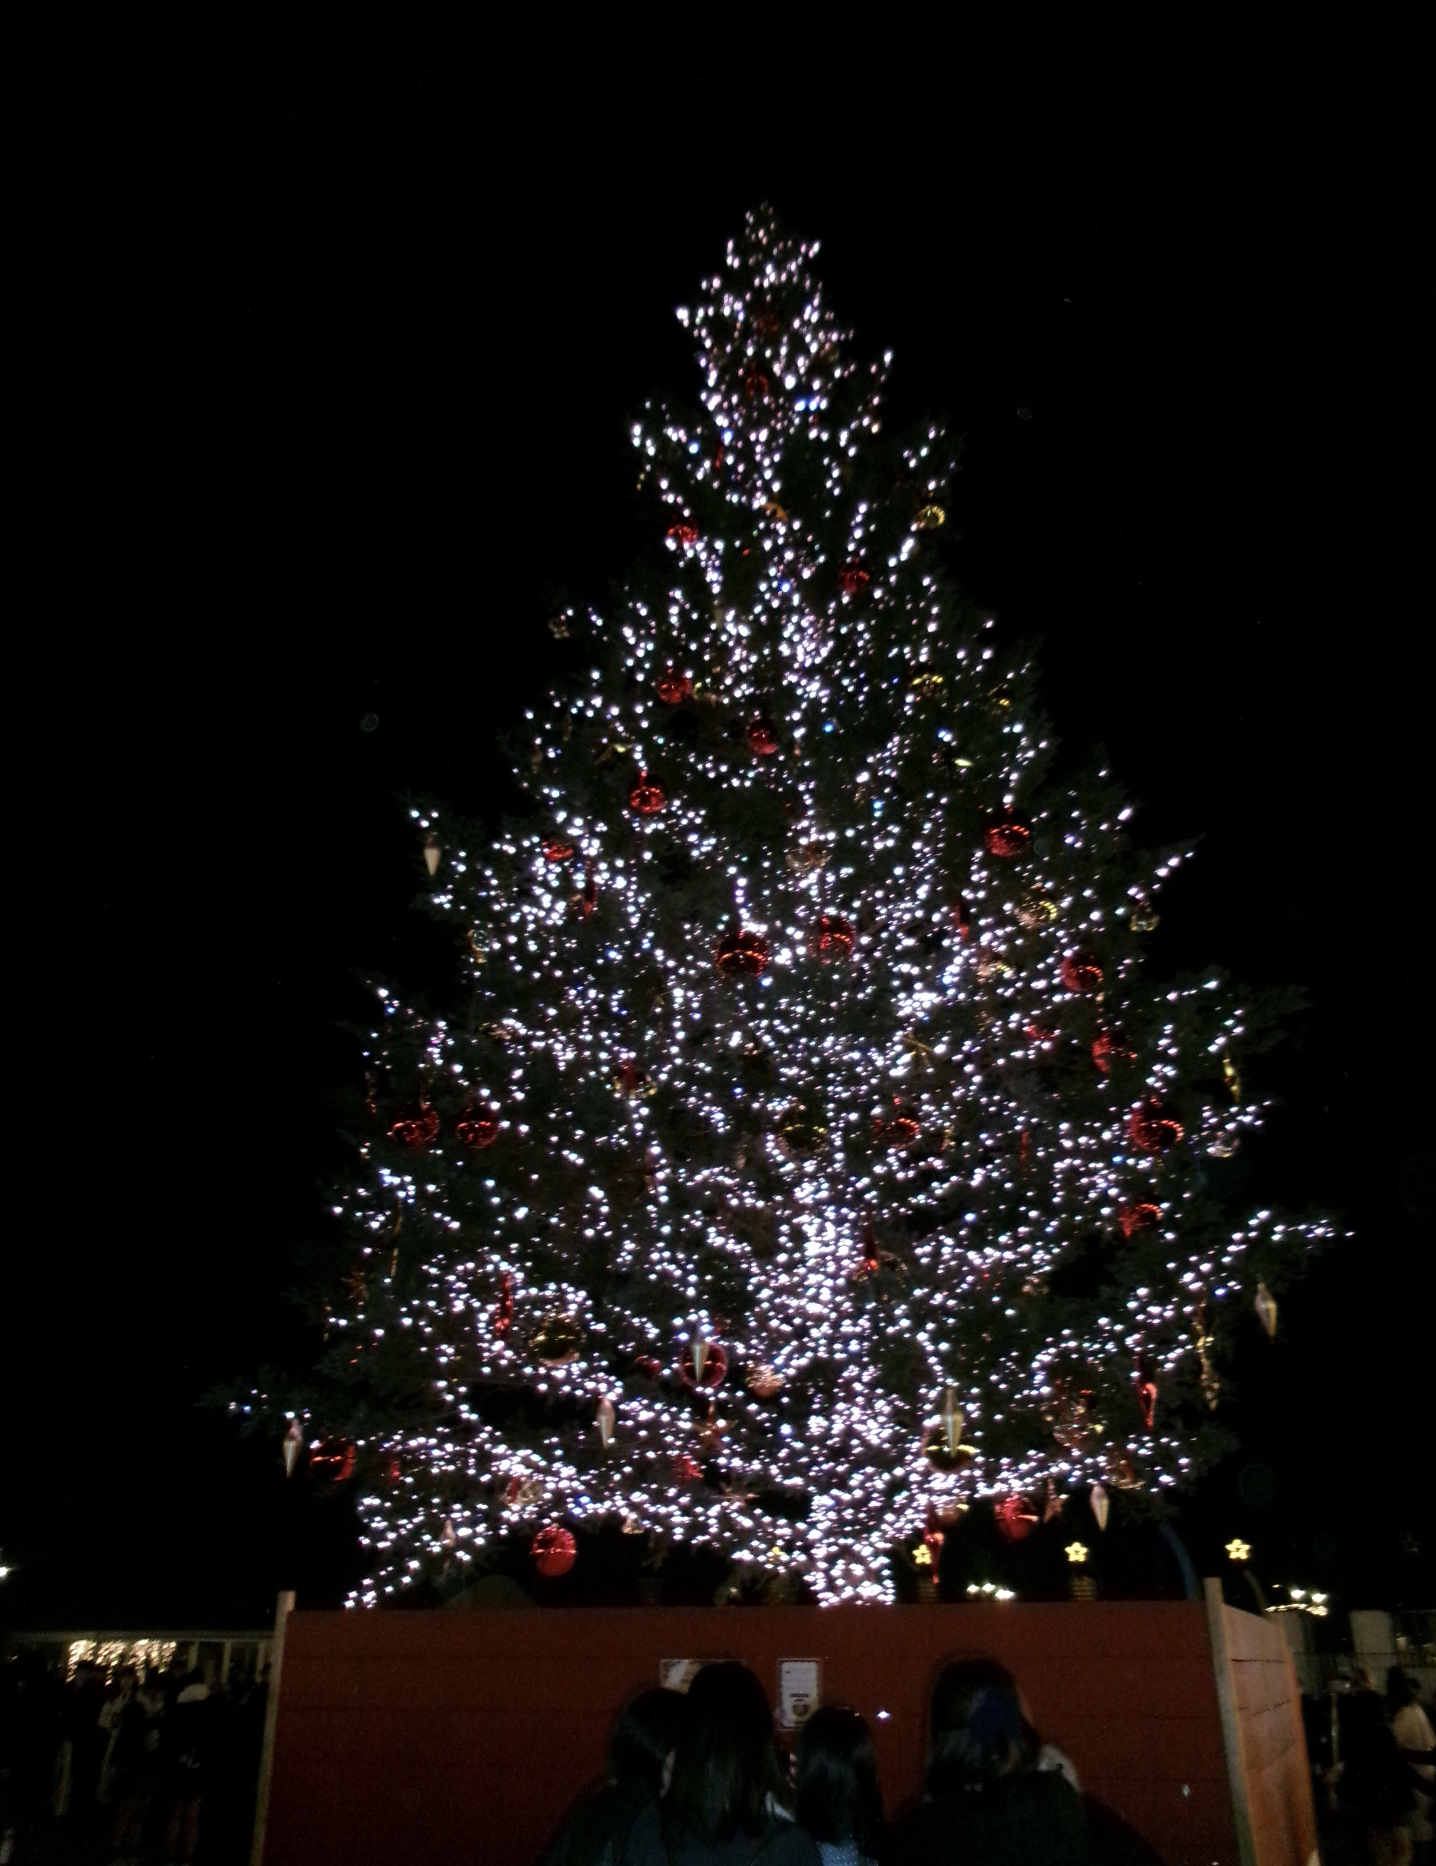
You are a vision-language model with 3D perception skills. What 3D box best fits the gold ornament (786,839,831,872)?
[{"bbox_3d":[0.518,-0.450,8.800,0.250,0.260,0.250,0,-25,0],"label":"gold ornament"}]

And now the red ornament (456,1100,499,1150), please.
[{"bbox_3d":[-1.406,1.117,9.039,0.249,0.279,0.249,0,-25,0],"label":"red ornament"}]

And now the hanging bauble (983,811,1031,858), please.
[{"bbox_3d":[1.607,-0.548,8.600,0.262,0.272,0.262,0,-25,0],"label":"hanging bauble"}]

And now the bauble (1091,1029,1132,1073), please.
[{"bbox_3d":[2.240,0.671,8.800,0.250,0.260,0.250,0,-25,0],"label":"bauble"}]

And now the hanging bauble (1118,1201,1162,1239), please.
[{"bbox_3d":[2.271,1.546,8.339,0.226,0.209,0.226,0,-25,0],"label":"hanging bauble"}]

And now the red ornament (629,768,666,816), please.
[{"bbox_3d":[-0.445,-0.881,9.708,0.239,0.281,0.239,0,-25,0],"label":"red ornament"}]

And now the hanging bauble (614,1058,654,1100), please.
[{"bbox_3d":[-0.494,0.848,9.056,0.227,0.236,0.227,0,-25,0],"label":"hanging bauble"}]

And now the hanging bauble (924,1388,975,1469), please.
[{"bbox_3d":[1.147,2.439,7.641,0.236,0.391,0.236,0,-25,0],"label":"hanging bauble"}]

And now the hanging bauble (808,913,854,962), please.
[{"bbox_3d":[0.624,0.025,8.500,0.258,0.268,0.258,0,-25,0],"label":"hanging bauble"}]

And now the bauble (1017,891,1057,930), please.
[{"bbox_3d":[1.876,-0.136,9.079,0.237,0.232,0.237,0,-25,0],"label":"bauble"}]

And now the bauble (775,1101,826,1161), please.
[{"bbox_3d":[0.435,1.030,8.050,0.255,0.265,0.255,0,-25,0],"label":"bauble"}]

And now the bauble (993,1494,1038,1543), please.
[{"bbox_3d":[1.599,3.138,8.300,0.245,0.255,0.245,0,-25,0],"label":"bauble"}]

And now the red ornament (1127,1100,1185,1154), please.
[{"bbox_3d":[2.438,1.078,8.616,0.312,0.300,0.312,0,-25,0],"label":"red ornament"}]

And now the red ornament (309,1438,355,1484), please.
[{"bbox_3d":[-2.218,3.034,8.900,0.270,0.281,0.270,0,-25,0],"label":"red ornament"}]

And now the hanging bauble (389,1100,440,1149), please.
[{"bbox_3d":[-1.667,1.051,8.500,0.270,0.281,0.270,0,-25,0],"label":"hanging bauble"}]

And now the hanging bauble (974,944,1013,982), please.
[{"bbox_3d":[1.528,0.166,8.600,0.220,0.229,0.220,0,-25,0],"label":"hanging bauble"}]

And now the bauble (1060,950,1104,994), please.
[{"bbox_3d":[2.082,0.222,8.854,0.248,0.248,0.248,0,-25,0],"label":"bauble"}]

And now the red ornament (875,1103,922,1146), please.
[{"bbox_3d":[0.950,1.010,8.200,0.250,0.260,0.250,0,-25,0],"label":"red ornament"}]

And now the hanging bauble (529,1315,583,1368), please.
[{"bbox_3d":[-0.856,2.149,8.165,0.280,0.284,0.280,0,-25,0],"label":"hanging bauble"}]

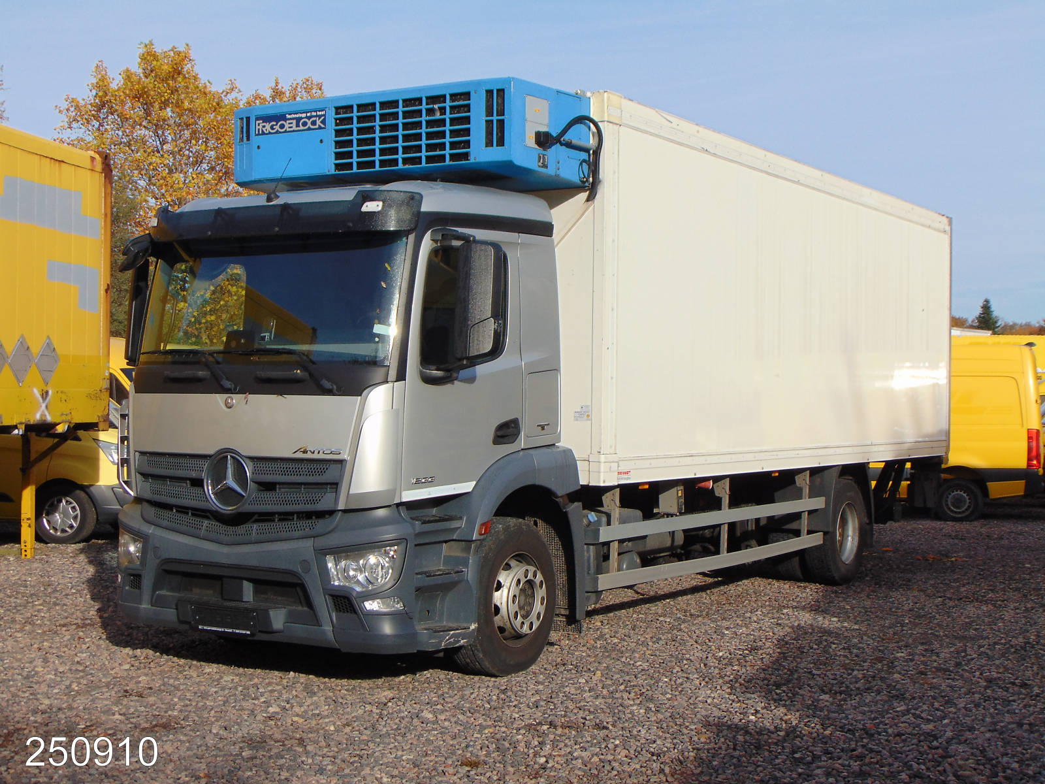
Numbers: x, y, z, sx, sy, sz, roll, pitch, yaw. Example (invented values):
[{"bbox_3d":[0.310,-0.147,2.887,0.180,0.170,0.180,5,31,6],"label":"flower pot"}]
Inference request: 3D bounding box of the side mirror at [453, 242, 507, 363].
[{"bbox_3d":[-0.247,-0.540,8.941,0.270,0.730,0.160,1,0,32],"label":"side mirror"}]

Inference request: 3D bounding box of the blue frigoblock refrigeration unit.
[{"bbox_3d":[-0.808,-1.751,10.697,2.370,0.610,1.010,1,0,32],"label":"blue frigoblock refrigeration unit"}]

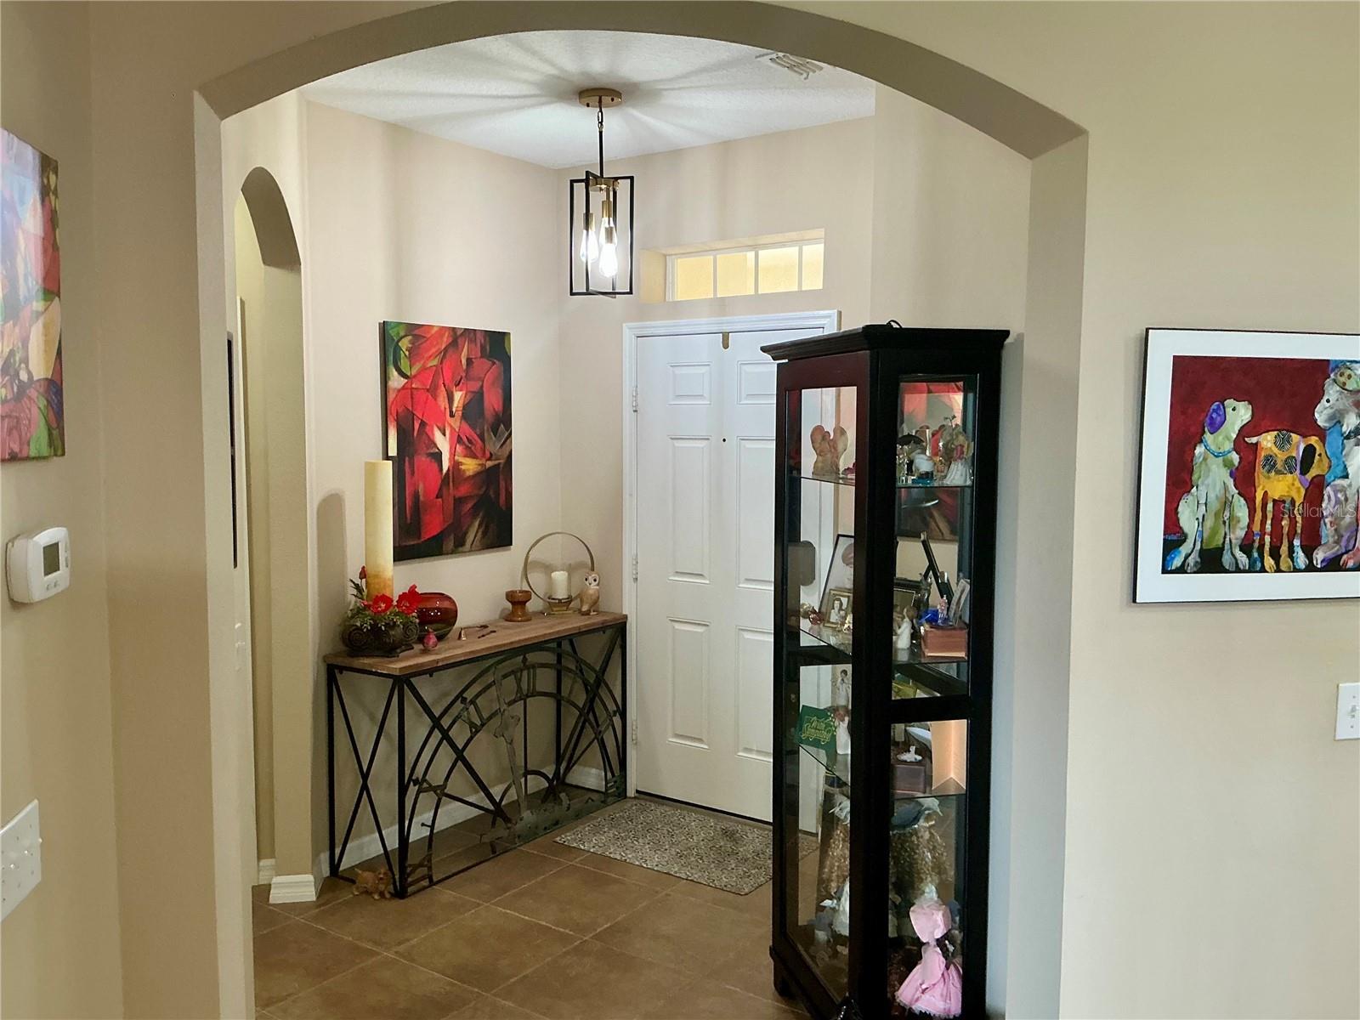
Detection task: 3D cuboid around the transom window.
[{"bbox_3d":[0.313,-1.007,4.715,0.884,0.222,0.070,3,5,34],"label":"transom window"}]

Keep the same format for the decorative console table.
[{"bbox_3d":[-0.778,0.939,4.574,0.375,0.818,1.323,3,5,35],"label":"decorative console table"}]

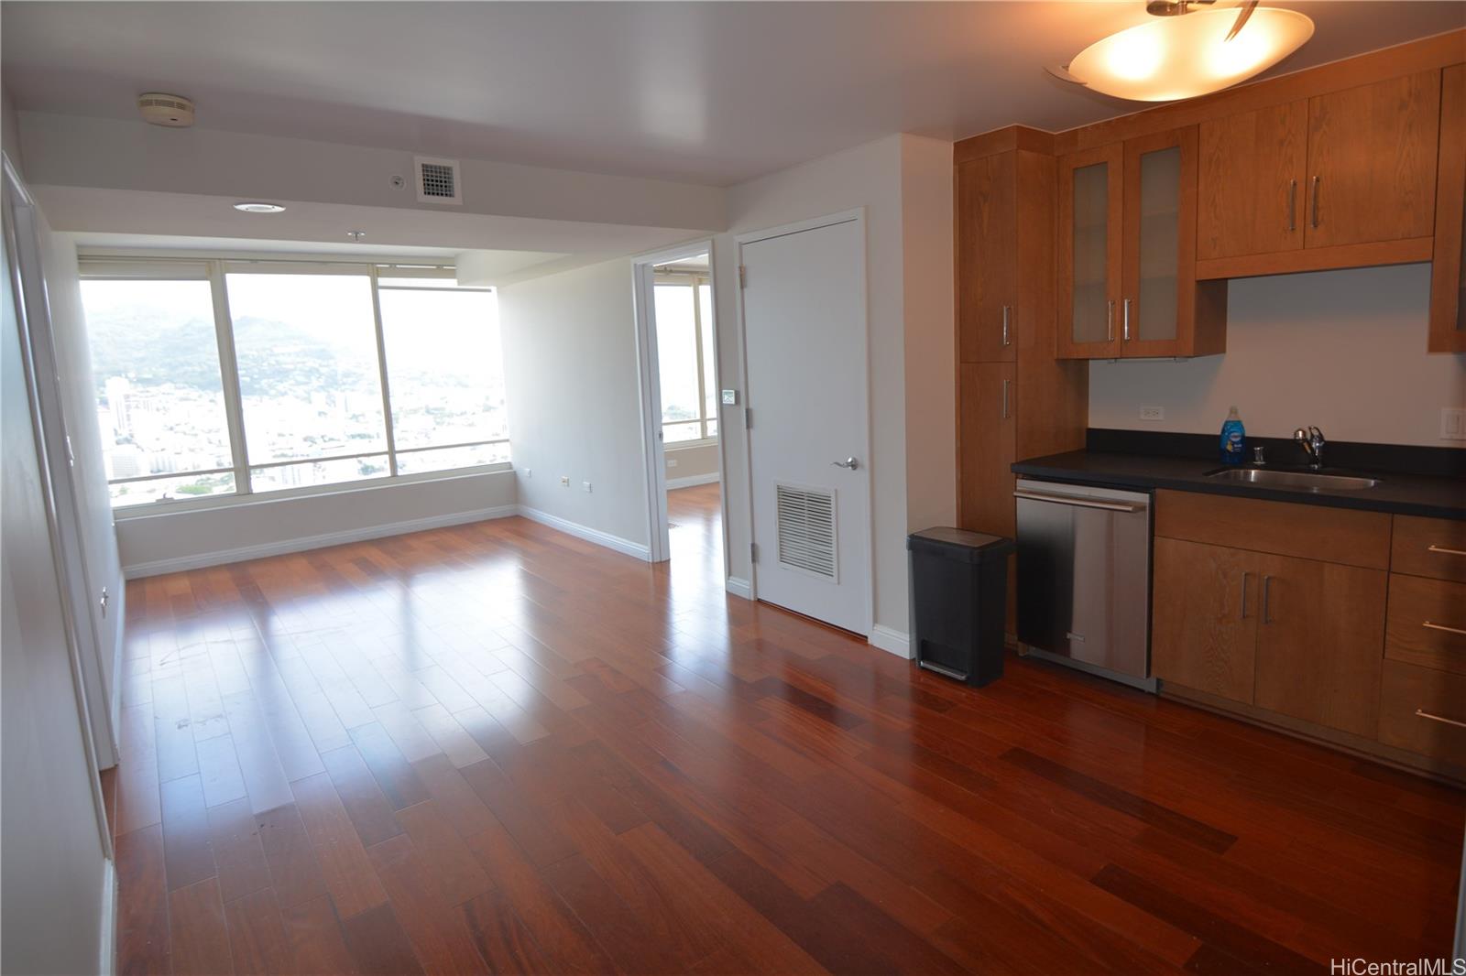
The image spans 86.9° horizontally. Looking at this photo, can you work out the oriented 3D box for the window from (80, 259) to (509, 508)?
[{"bbox_3d":[-3.511,-0.943,6.705,3.110,1.910,0.100,-10,12,-36],"label":"window"}]

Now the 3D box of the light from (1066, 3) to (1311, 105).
[{"bbox_3d":[1.197,-1.194,2.058,0.560,0.260,0.560,-10,12,-36],"label":"light"}]

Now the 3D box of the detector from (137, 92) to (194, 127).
[{"bbox_3d":[-1.941,-1.295,2.656,0.152,0.065,0.152,-10,12,-36],"label":"detector"}]

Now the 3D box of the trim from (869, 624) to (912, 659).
[{"bbox_3d":[0.789,0.764,3.869,0.020,0.095,0.265,-10,12,-36],"label":"trim"}]

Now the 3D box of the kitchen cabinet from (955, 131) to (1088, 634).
[{"bbox_3d":[1.397,-0.422,3.742,0.610,2.345,0.325,-10,12,-36],"label":"kitchen cabinet"}]

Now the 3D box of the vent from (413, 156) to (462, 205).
[{"bbox_3d":[-1.347,-1.406,3.549,0.200,0.194,0.020,-10,12,-36],"label":"vent"}]

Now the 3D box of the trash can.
[{"bbox_3d":[1.033,0.529,3.547,0.260,0.630,0.410,-10,12,-36],"label":"trash can"}]

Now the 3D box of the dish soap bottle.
[{"bbox_3d":[2.084,-0.222,3.226,0.090,0.245,0.056,3,11,33],"label":"dish soap bottle"}]

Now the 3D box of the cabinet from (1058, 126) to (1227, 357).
[{"bbox_3d":[1.768,-1.021,3.357,0.320,0.895,0.595,-10,12,-36],"label":"cabinet"}]

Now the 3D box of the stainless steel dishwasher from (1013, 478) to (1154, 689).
[{"bbox_3d":[1.712,0.378,3.495,0.610,0.860,0.610,-10,12,-36],"label":"stainless steel dishwasher"}]

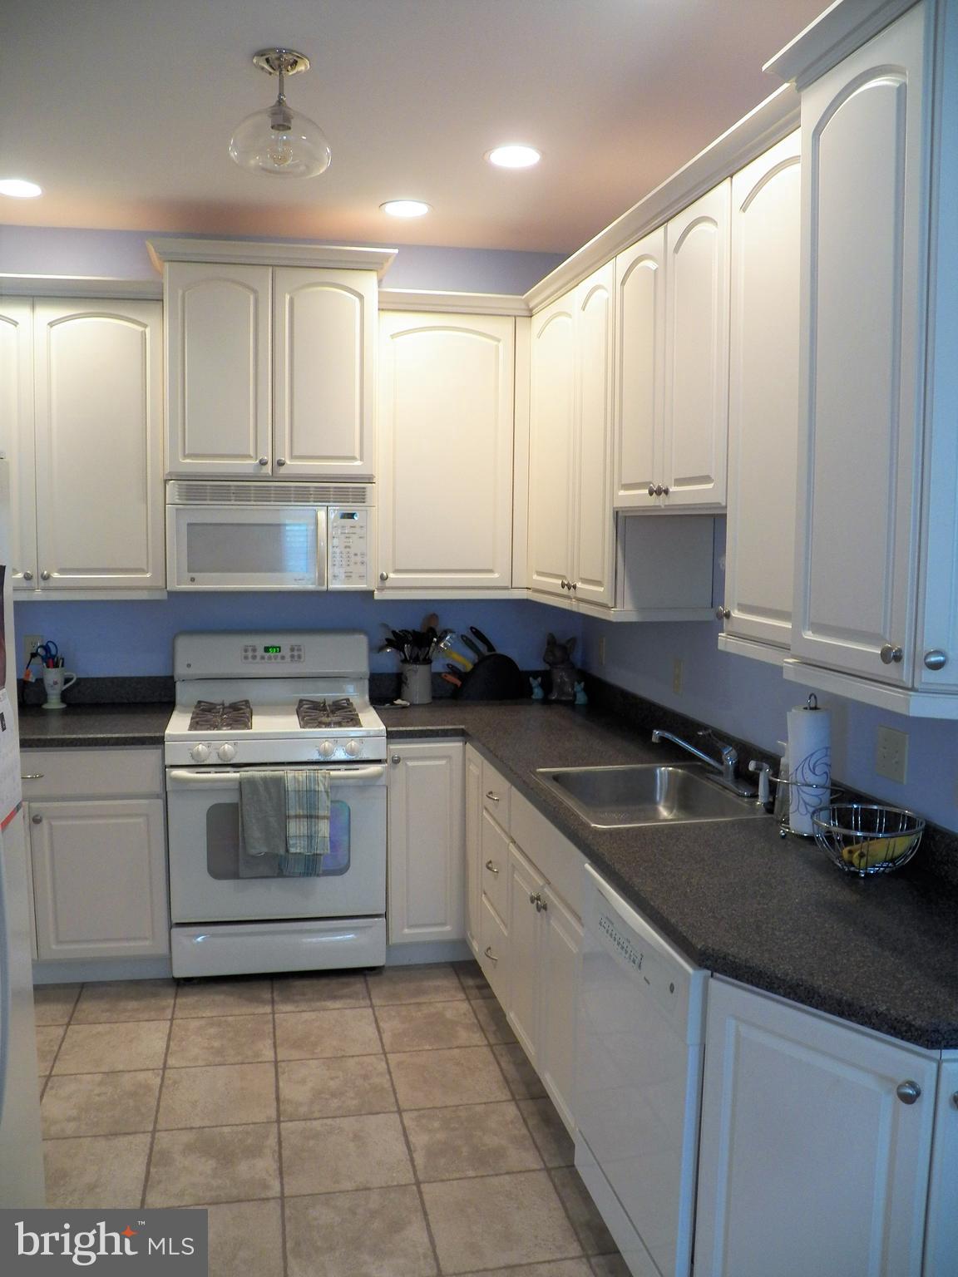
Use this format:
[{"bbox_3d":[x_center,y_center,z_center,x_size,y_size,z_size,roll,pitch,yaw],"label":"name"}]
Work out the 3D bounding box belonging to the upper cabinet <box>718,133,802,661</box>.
[{"bbox_3d":[0.749,-0.470,2.143,0.342,1.062,0.417,-1,6,-12],"label":"upper cabinet"}]

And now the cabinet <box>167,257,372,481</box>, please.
[{"bbox_3d":[-0.760,-0.949,3.789,0.755,0.760,0.340,-1,6,-12],"label":"cabinet"}]

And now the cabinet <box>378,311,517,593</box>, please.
[{"bbox_3d":[-0.154,-0.712,3.974,0.520,1.040,0.325,-1,7,-12],"label":"cabinet"}]

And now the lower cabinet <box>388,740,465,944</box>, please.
[{"bbox_3d":[-0.244,0.696,3.913,0.275,0.735,0.590,-1,6,-12],"label":"lower cabinet"}]

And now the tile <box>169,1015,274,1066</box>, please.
[{"bbox_3d":[-0.802,1.261,3.237,0.327,0.012,0.327,-1,6,-12],"label":"tile"}]

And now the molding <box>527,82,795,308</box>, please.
[{"bbox_3d":[0.401,-1.126,2.901,0.085,0.075,2.040,-1,6,-12],"label":"molding"}]

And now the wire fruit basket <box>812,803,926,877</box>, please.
[{"bbox_3d":[0.776,0.411,2.072,0.230,0.108,0.230,-1,6,-12],"label":"wire fruit basket"}]

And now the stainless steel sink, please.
[{"bbox_3d":[0.470,0.503,2.833,0.527,0.185,0.608,-1,6,-12],"label":"stainless steel sink"}]

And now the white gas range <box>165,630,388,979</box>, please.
[{"bbox_3d":[-0.753,0.601,3.894,0.758,1.205,0.709,-1,6,-12],"label":"white gas range"}]

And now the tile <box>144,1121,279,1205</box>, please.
[{"bbox_3d":[-0.676,1.349,2.654,0.332,0.010,0.332,-1,6,-12],"label":"tile"}]

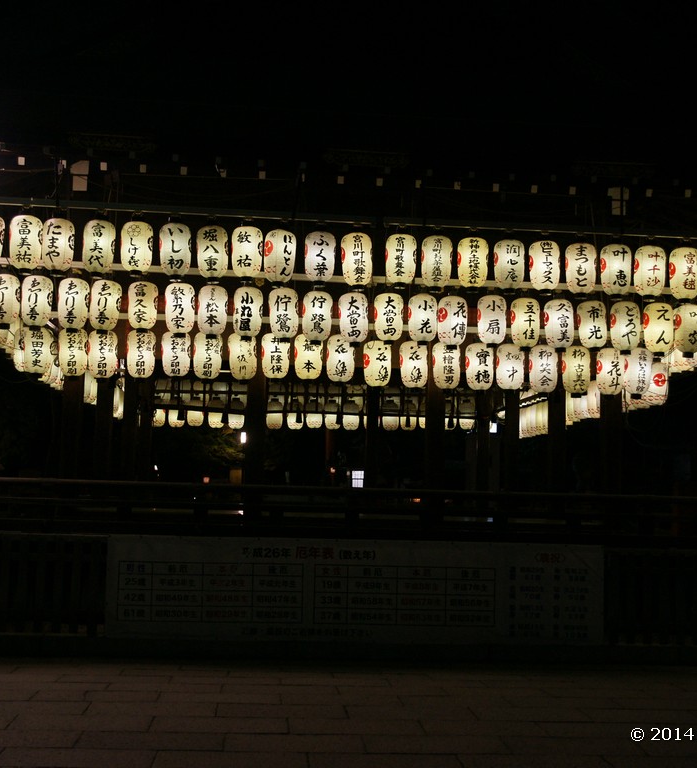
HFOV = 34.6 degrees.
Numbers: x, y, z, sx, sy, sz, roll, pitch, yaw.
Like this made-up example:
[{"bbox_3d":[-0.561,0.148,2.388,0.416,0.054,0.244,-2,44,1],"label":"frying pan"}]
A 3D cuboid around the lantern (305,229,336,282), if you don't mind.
[{"bbox_3d":[-0.261,-1.191,10.540,0.295,0.510,0.295,2,-5,-5],"label":"lantern"}]

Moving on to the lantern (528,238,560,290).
[{"bbox_3d":[2.104,-1.269,11.986,0.310,0.540,0.310,2,-6,-4],"label":"lantern"}]

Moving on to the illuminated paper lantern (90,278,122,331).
[{"bbox_3d":[-2.767,-0.898,12.797,0.350,0.620,0.350,2,-6,-5],"label":"illuminated paper lantern"}]

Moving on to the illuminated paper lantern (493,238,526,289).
[{"bbox_3d":[1.674,-1.253,11.639,0.335,0.585,0.335,2,-5,-4],"label":"illuminated paper lantern"}]

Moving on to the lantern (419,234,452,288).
[{"bbox_3d":[0.928,-1.278,11.773,0.330,0.560,0.330,2,-6,-4],"label":"lantern"}]

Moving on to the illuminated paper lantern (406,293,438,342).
[{"bbox_3d":[0.830,-0.725,12.384,0.335,0.570,0.335,2,-6,-4],"label":"illuminated paper lantern"}]

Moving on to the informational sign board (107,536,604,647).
[{"bbox_3d":[0.110,1.873,10.109,4.522,0.895,0.030,2,-5,-5],"label":"informational sign board"}]

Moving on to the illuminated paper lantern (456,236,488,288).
[{"bbox_3d":[1.297,-1.260,11.610,0.335,0.585,0.335,2,-5,-4],"label":"illuminated paper lantern"}]

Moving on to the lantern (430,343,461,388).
[{"bbox_3d":[1.206,-0.228,13.772,0.350,0.620,0.350,2,-6,-5],"label":"lantern"}]

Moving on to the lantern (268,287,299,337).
[{"bbox_3d":[-0.699,-0.769,12.215,0.310,0.540,0.310,2,-6,-4],"label":"lantern"}]

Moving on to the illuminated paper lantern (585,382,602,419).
[{"bbox_3d":[3.827,0.245,17.166,0.350,0.620,0.350,2,-6,-5],"label":"illuminated paper lantern"}]

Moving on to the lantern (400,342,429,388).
[{"bbox_3d":[0.760,-0.224,12.885,0.310,0.540,0.310,2,-6,-4],"label":"lantern"}]

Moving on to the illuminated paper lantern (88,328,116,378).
[{"bbox_3d":[-2.761,-0.338,12.611,0.310,0.540,0.310,2,-6,-4],"label":"illuminated paper lantern"}]

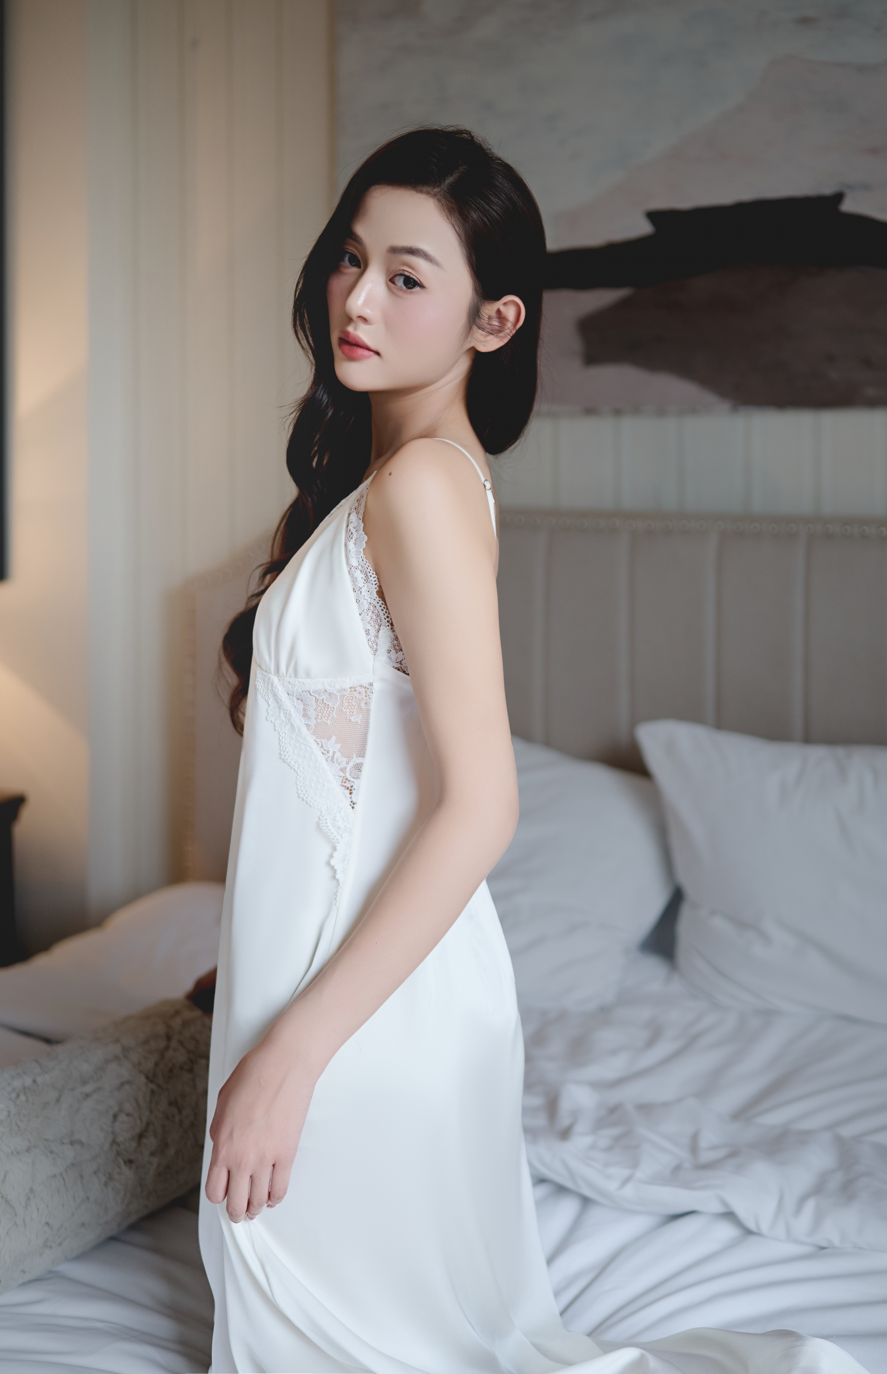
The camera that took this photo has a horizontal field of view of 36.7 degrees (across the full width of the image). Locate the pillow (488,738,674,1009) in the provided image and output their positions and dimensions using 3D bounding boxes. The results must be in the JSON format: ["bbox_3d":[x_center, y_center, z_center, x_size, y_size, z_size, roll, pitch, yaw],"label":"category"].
[{"bbox_3d":[0.070,0.325,2.380,0.660,0.450,0.190,3,-20,20],"label":"pillow"}]

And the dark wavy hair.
[{"bbox_3d":[-0.058,-0.250,1.310,0.290,0.580,0.250,4,8,30],"label":"dark wavy hair"}]

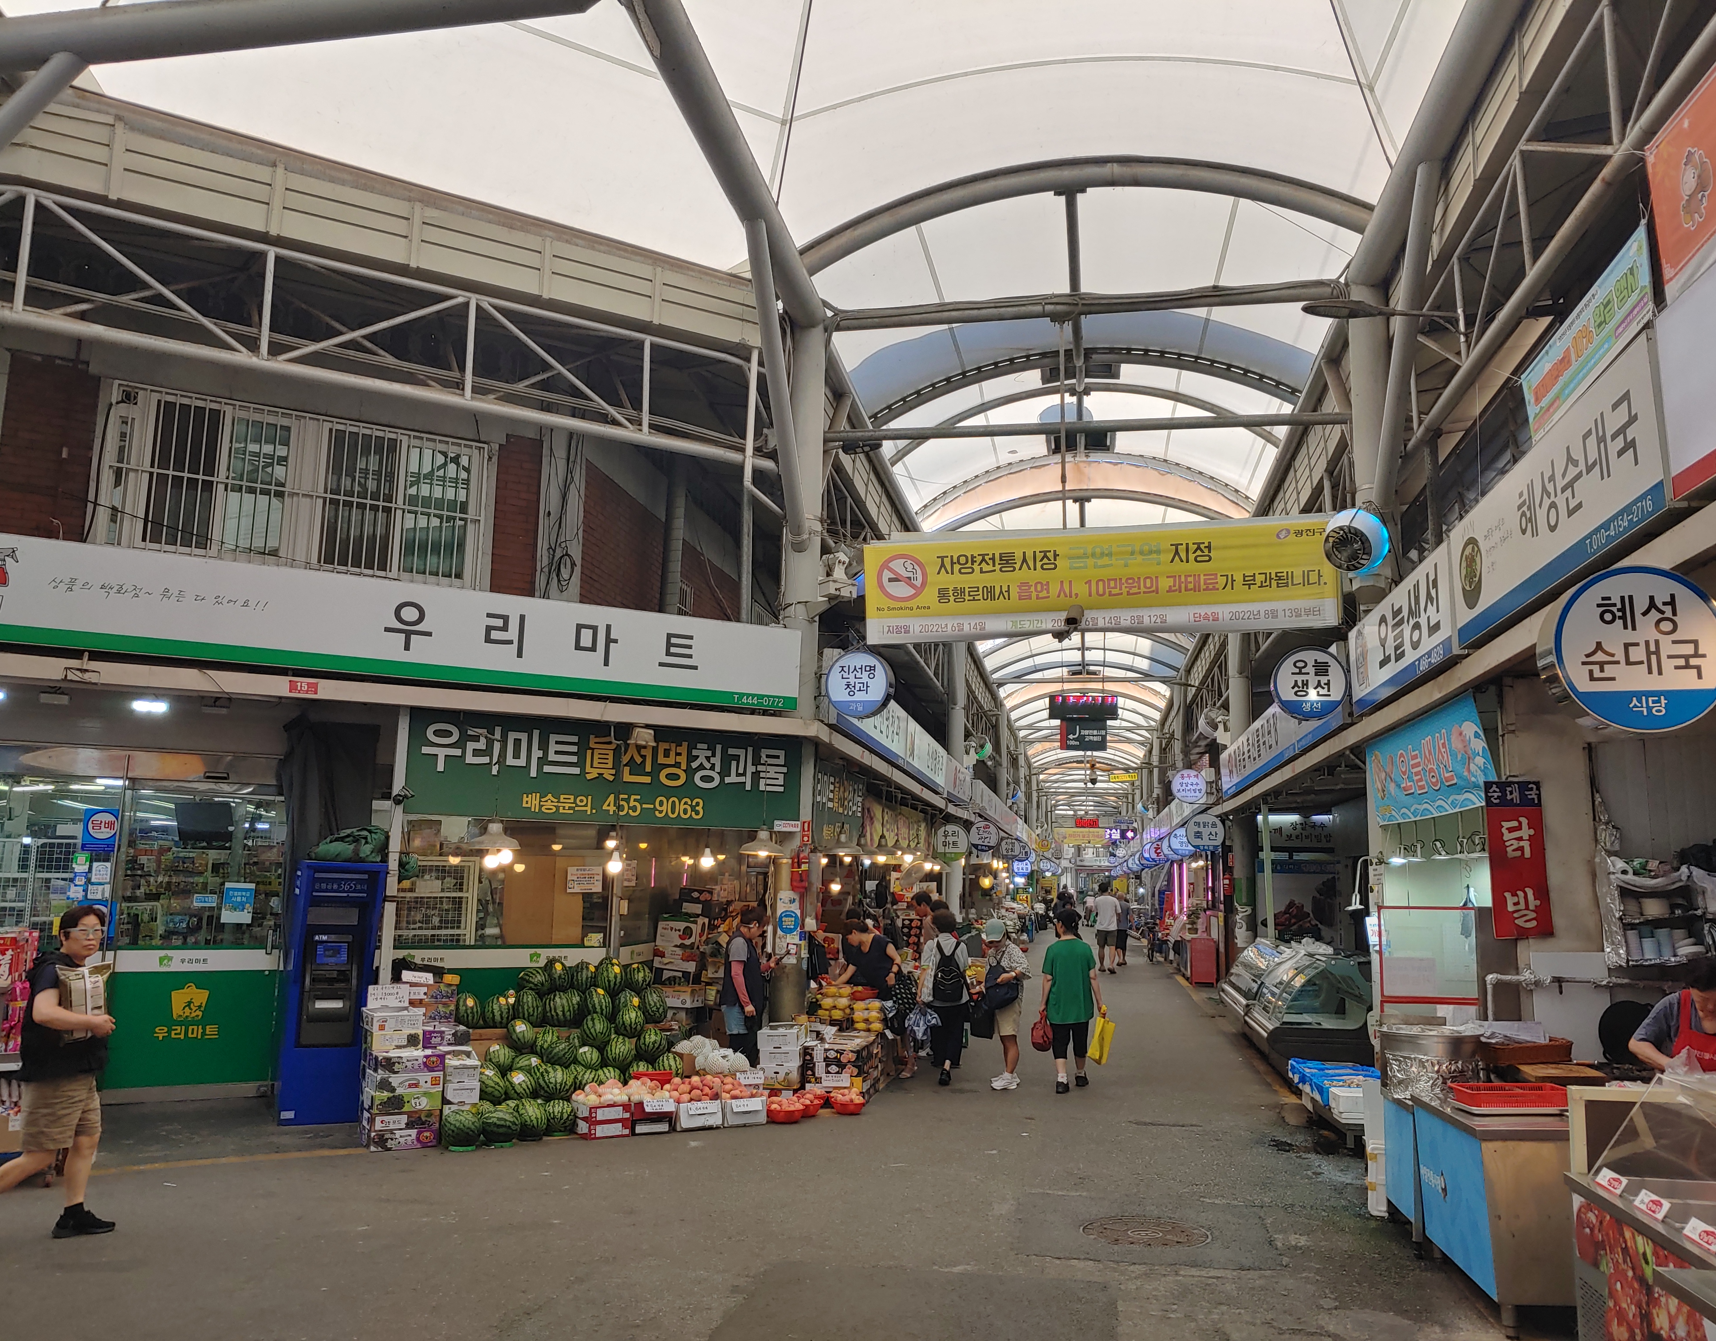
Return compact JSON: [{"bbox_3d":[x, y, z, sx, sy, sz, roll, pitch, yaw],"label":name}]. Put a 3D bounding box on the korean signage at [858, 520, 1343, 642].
[{"bbox_3d":[2.073,-0.758,11.406,4.135,0.936,0.100,-2,-10,15],"label":"korean signage"}]

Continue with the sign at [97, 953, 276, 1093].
[{"bbox_3d":[-5.109,2.678,9.959,1.166,1.014,0.050,6,-11,-28],"label":"sign"}]

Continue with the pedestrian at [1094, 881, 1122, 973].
[{"bbox_3d":[5.022,5.204,26.031,0.540,1.750,0.420,-1,-9,10],"label":"pedestrian"}]

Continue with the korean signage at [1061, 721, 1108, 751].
[{"bbox_3d":[3.990,1.156,22.749,0.818,0.528,0.100,-1,-9,10],"label":"korean signage"}]

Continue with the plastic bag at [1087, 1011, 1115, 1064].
[{"bbox_3d":[2.102,3.193,11.200,0.120,0.440,0.280,12,-7,12],"label":"plastic bag"}]

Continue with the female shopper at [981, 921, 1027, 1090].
[{"bbox_3d":[1.299,2.913,11.391,0.400,1.450,0.460,5,-10,-24],"label":"female shopper"}]

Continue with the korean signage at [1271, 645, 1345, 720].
[{"bbox_3d":[3.833,0.124,10.972,0.605,0.605,0.160,-1,-9,10],"label":"korean signage"}]

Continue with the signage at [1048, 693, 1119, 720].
[{"bbox_3d":[3.985,0.669,22.788,1.220,0.435,0.180,-1,-9,10],"label":"signage"}]

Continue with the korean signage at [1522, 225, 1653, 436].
[{"bbox_3d":[3.653,-1.619,6.554,0.040,0.480,1.580,-1,-9,10],"label":"korean signage"}]

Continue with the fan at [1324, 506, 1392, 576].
[{"bbox_3d":[4.235,-1.096,10.950,0.480,0.530,0.520,-23,9,-42],"label":"fan"}]

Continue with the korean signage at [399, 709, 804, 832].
[{"bbox_3d":[-1.910,0.808,10.294,3.280,0.790,0.090,6,-11,-30],"label":"korean signage"}]

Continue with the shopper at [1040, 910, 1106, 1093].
[{"bbox_3d":[1.886,2.871,11.341,0.520,1.580,0.400,-1,-10,10],"label":"shopper"}]

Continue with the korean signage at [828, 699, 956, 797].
[{"bbox_3d":[0.607,0.975,17.472,0.130,0.800,10.200,-1,-9,10],"label":"korean signage"}]

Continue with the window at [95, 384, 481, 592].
[{"bbox_3d":[-4.700,-1.490,10.991,2.971,1.421,0.150,6,-11,-28],"label":"window"}]

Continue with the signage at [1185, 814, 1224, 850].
[{"bbox_3d":[5.647,2.646,21.031,0.605,0.605,0.160,-1,-9,10],"label":"signage"}]

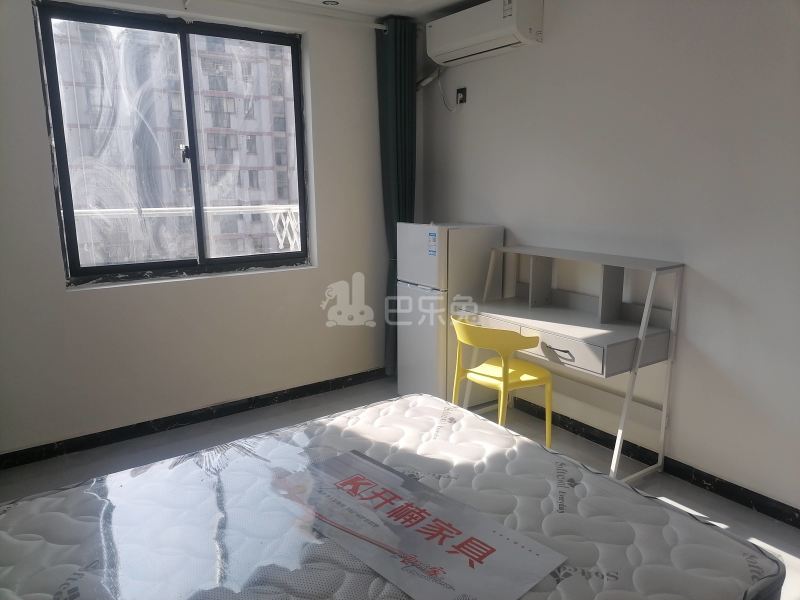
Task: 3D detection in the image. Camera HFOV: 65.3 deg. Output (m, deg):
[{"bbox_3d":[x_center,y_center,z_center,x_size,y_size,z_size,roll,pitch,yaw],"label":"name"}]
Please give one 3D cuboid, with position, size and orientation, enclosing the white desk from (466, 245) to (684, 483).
[{"bbox_3d":[0.783,0.289,3.163,0.496,1.008,1.029,-8,14,-34],"label":"white desk"}]

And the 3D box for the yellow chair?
[{"bbox_3d":[0.504,0.431,3.152,0.470,0.740,0.530,-10,14,-38],"label":"yellow chair"}]

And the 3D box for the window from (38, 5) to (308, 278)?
[{"bbox_3d":[-1.212,-0.875,3.650,1.445,1.420,0.105,-9,14,-34],"label":"window"}]

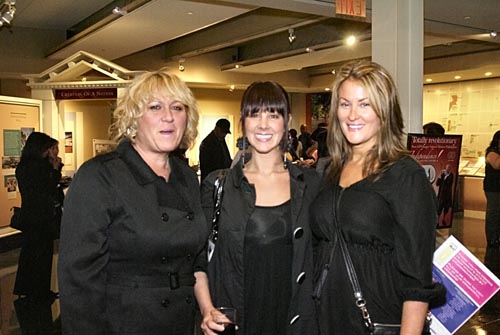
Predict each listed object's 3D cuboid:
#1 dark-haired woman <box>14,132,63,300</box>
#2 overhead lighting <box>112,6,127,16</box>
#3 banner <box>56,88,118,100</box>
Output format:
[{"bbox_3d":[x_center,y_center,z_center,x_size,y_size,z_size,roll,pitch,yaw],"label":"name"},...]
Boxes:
[{"bbox_3d":[-2.085,0.467,5.353,0.440,1.650,0.440,-1,4,-15],"label":"dark-haired woman"},{"bbox_3d":[-1.456,-1.741,6.053,0.150,0.110,0.110,-3,4,-30],"label":"overhead lighting"},{"bbox_3d":[-2.479,-1.106,8.200,1.030,0.165,0.050,1,4,17],"label":"banner"}]

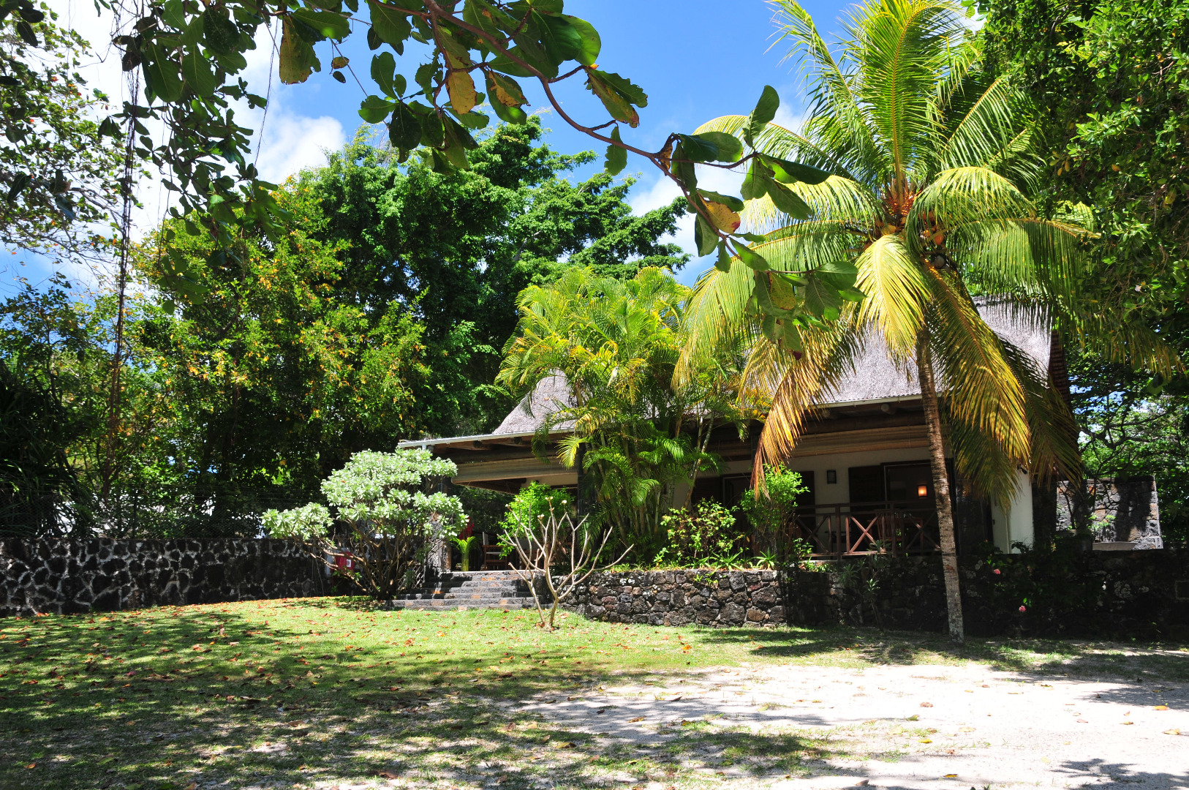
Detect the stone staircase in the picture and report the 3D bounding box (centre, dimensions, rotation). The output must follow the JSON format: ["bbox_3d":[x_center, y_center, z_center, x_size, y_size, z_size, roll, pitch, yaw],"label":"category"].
[{"bbox_3d":[-2.615,4.167,23.351,3.250,0.820,1.700,-5,-11,25],"label":"stone staircase"}]

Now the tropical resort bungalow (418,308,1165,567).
[{"bbox_3d":[4.086,1.125,25.538,14.500,5.680,8.700,-5,-11,25],"label":"tropical resort bungalow"}]

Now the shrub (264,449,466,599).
[{"bbox_3d":[-5.075,2.888,23.869,4.000,3.249,3.600,-1,-10,0],"label":"shrub"}]

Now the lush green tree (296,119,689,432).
[{"bbox_3d":[-3.416,-1.543,35.788,12.000,15.673,11.500,-1,-10,0],"label":"lush green tree"}]

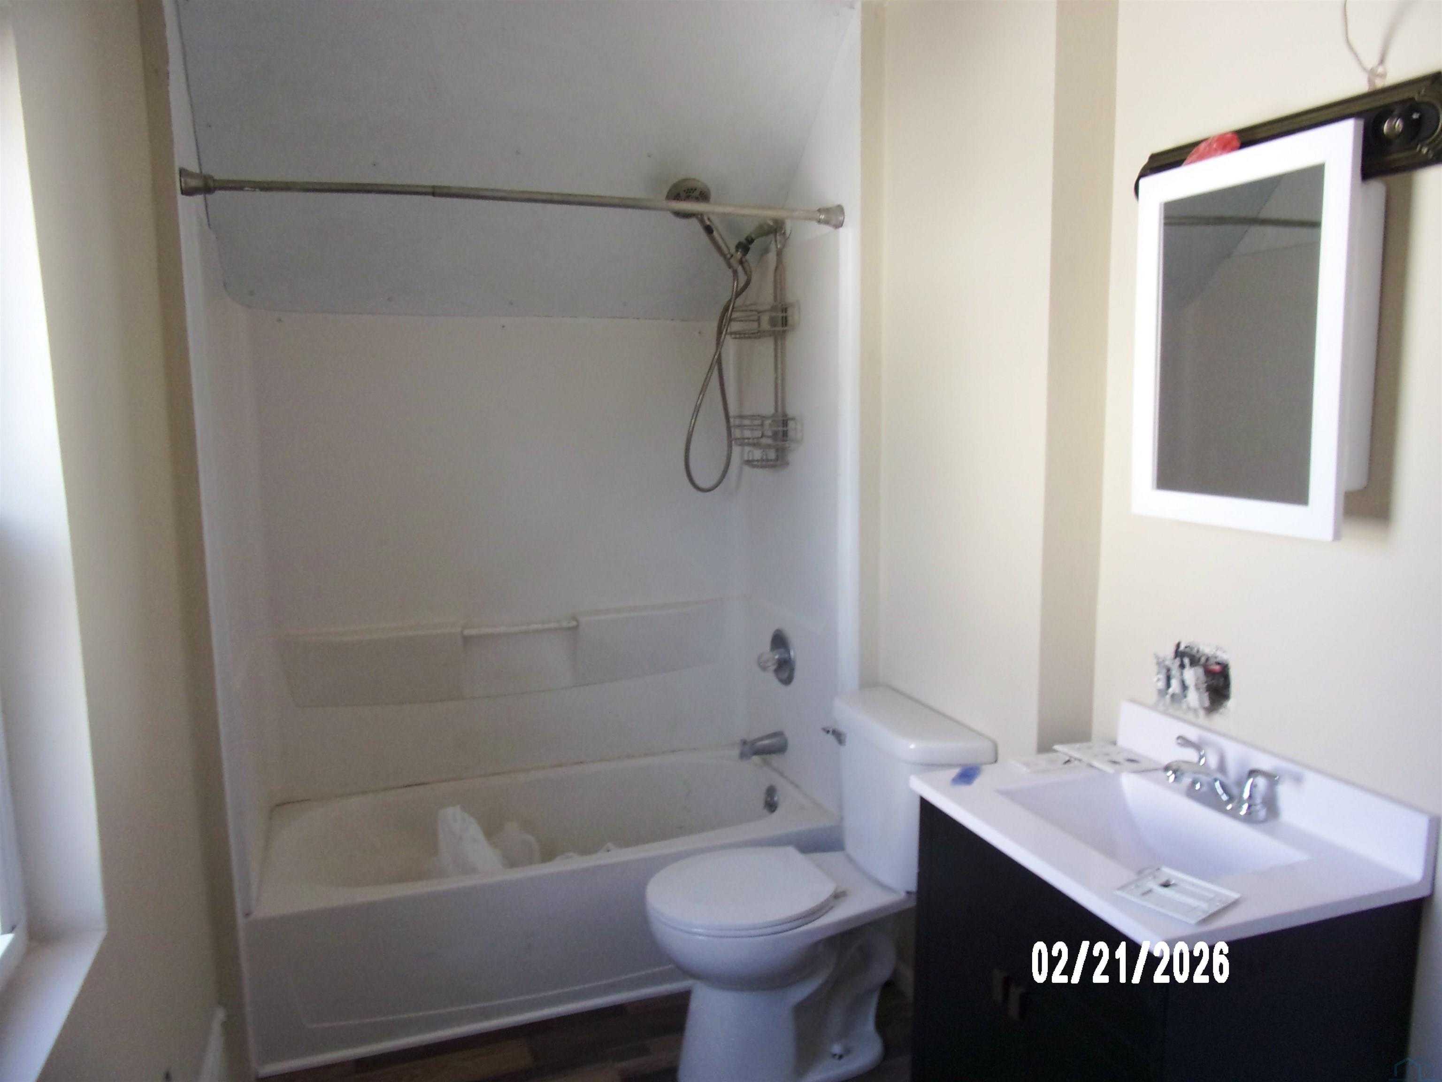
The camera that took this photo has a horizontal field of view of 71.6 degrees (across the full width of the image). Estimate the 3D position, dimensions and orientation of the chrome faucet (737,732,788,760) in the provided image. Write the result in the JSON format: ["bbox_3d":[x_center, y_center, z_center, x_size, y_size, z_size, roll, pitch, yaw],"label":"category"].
[{"bbox_3d":[0.135,0.642,3.138,0.146,0.073,0.060,-4,8,-19],"label":"chrome faucet"}]

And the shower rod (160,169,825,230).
[{"bbox_3d":[-0.403,-0.785,2.319,1.520,0.056,0.056,-4,8,-19],"label":"shower rod"}]

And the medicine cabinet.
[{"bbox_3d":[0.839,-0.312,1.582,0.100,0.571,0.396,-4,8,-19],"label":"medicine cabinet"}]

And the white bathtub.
[{"bbox_3d":[-0.499,0.978,2.919,1.520,0.392,0.720,-4,8,-19],"label":"white bathtub"}]

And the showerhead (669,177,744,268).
[{"bbox_3d":[-0.028,-0.885,2.793,0.115,0.265,0.085,-25,32,8],"label":"showerhead"}]

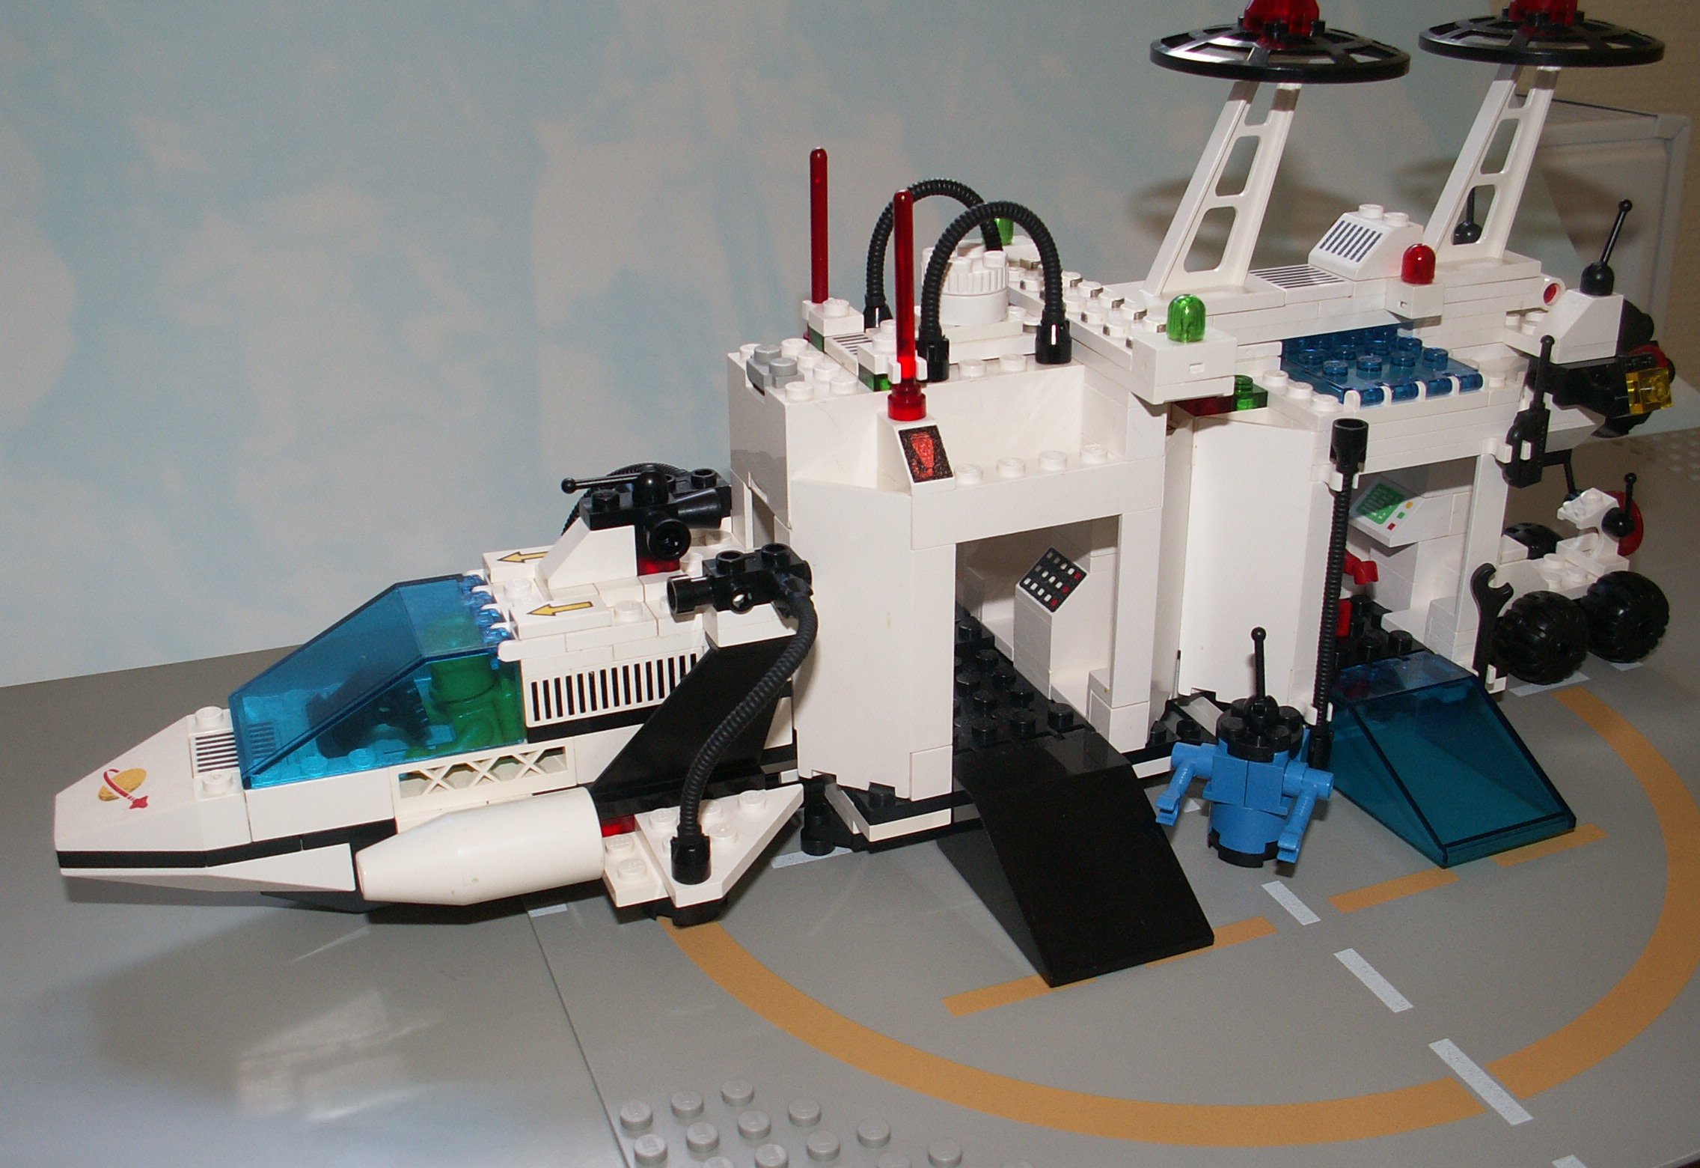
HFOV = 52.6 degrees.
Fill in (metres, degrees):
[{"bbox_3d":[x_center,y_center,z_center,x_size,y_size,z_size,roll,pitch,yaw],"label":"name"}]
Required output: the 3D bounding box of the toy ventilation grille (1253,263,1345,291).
[{"bbox_3d":[0.086,-0.058,0.333,0.016,0.003,0.016,-10,25,-20],"label":"toy ventilation grille"}]

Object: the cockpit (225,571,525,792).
[{"bbox_3d":[-0.084,0.016,0.299,0.048,0.019,0.032,-10,25,-20],"label":"cockpit"}]

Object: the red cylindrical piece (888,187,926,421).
[{"bbox_3d":[0.010,-0.046,0.288,0.007,0.039,0.007,-1,24,0],"label":"red cylindrical piece"}]

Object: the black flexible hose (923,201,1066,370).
[{"bbox_3d":[0.025,-0.051,0.294,0.030,0.029,0.007,-10,25,-20],"label":"black flexible hose"}]

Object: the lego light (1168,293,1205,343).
[{"bbox_3d":[0.058,-0.045,0.293,0.007,0.007,0.007,0,24,0],"label":"lego light"}]

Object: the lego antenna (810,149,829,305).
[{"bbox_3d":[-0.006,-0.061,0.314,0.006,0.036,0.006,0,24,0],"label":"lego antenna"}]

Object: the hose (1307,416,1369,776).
[{"bbox_3d":[0.091,0.004,0.325,0.007,0.074,0.007,-10,26,-18],"label":"hose"}]

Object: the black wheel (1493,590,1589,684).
[{"bbox_3d":[0.153,0.012,0.380,0.021,0.021,0.015,-10,26,-18],"label":"black wheel"}]

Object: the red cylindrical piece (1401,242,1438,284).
[{"bbox_3d":[0.105,-0.059,0.317,0.007,0.007,0.007,-10,25,-20],"label":"red cylindrical piece"}]

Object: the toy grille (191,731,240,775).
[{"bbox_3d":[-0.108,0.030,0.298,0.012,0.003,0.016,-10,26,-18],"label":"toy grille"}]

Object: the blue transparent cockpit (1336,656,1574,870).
[{"bbox_3d":[0.117,0.033,0.340,0.032,0.019,0.048,-10,25,-20],"label":"blue transparent cockpit"}]

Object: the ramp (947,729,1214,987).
[{"bbox_3d":[0.040,0.047,0.308,0.032,0.019,0.048,-10,26,-18],"label":"ramp"}]

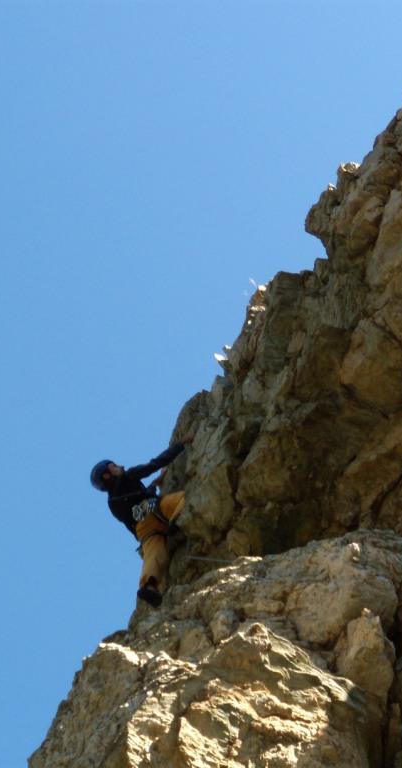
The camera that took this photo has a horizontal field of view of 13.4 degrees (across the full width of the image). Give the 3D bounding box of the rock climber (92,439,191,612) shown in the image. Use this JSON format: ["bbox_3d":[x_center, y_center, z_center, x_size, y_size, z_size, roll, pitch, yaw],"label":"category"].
[{"bbox_3d":[-0.571,1.298,16.200,0.900,1.750,0.620,10,-32,-15],"label":"rock climber"}]

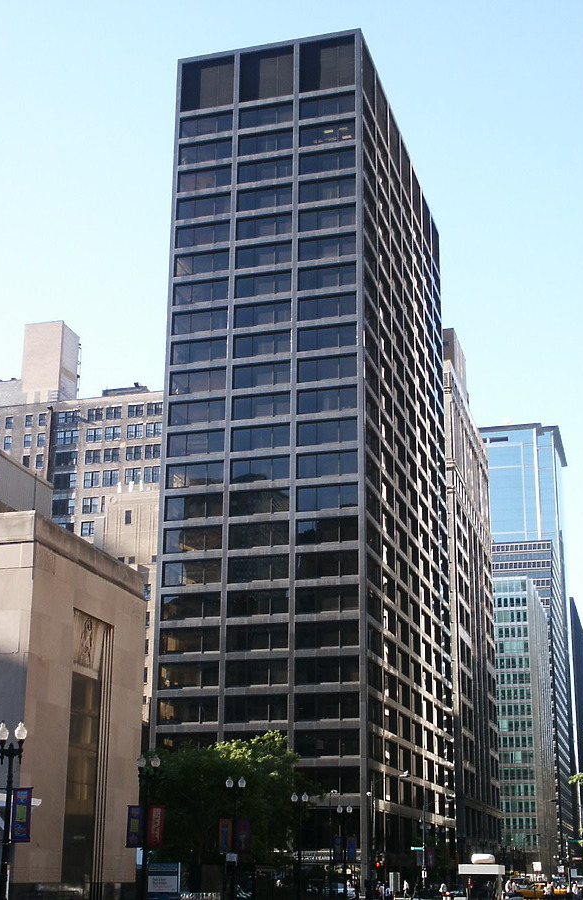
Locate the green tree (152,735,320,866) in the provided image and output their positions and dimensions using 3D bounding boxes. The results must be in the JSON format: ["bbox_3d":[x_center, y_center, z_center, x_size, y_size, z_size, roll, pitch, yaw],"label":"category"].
[{"bbox_3d":[-3.981,25.488,86.760,11.200,10.900,10.200,-5,-19,15],"label":"green tree"}]

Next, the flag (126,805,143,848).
[{"bbox_3d":[-7.674,18.403,61.000,0.780,2.100,0.060,-5,-19,15],"label":"flag"}]

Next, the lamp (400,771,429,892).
[{"bbox_3d":[12.815,39.537,128.930,2.700,11.800,0.600,-5,-19,15],"label":"lamp"}]

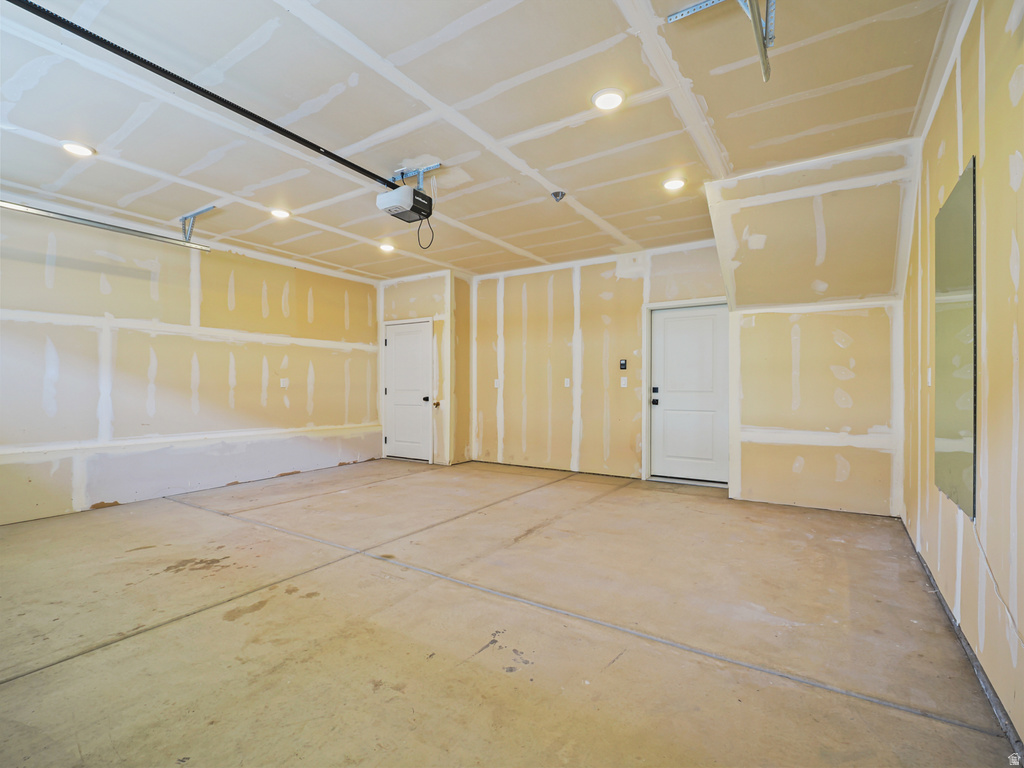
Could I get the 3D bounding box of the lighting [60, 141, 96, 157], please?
[{"bbox_3d":[-2.955,-1.605,3.221,0.178,0.024,0.178,0,0,34],"label":"lighting"}]

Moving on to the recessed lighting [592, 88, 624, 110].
[{"bbox_3d":[0.551,-1.625,2.703,0.178,0.024,0.178,0,0,0],"label":"recessed lighting"}]

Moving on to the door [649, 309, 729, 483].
[{"bbox_3d":[2.083,0.111,5.524,0.880,2.020,0.050,0,0,34],"label":"door"}]

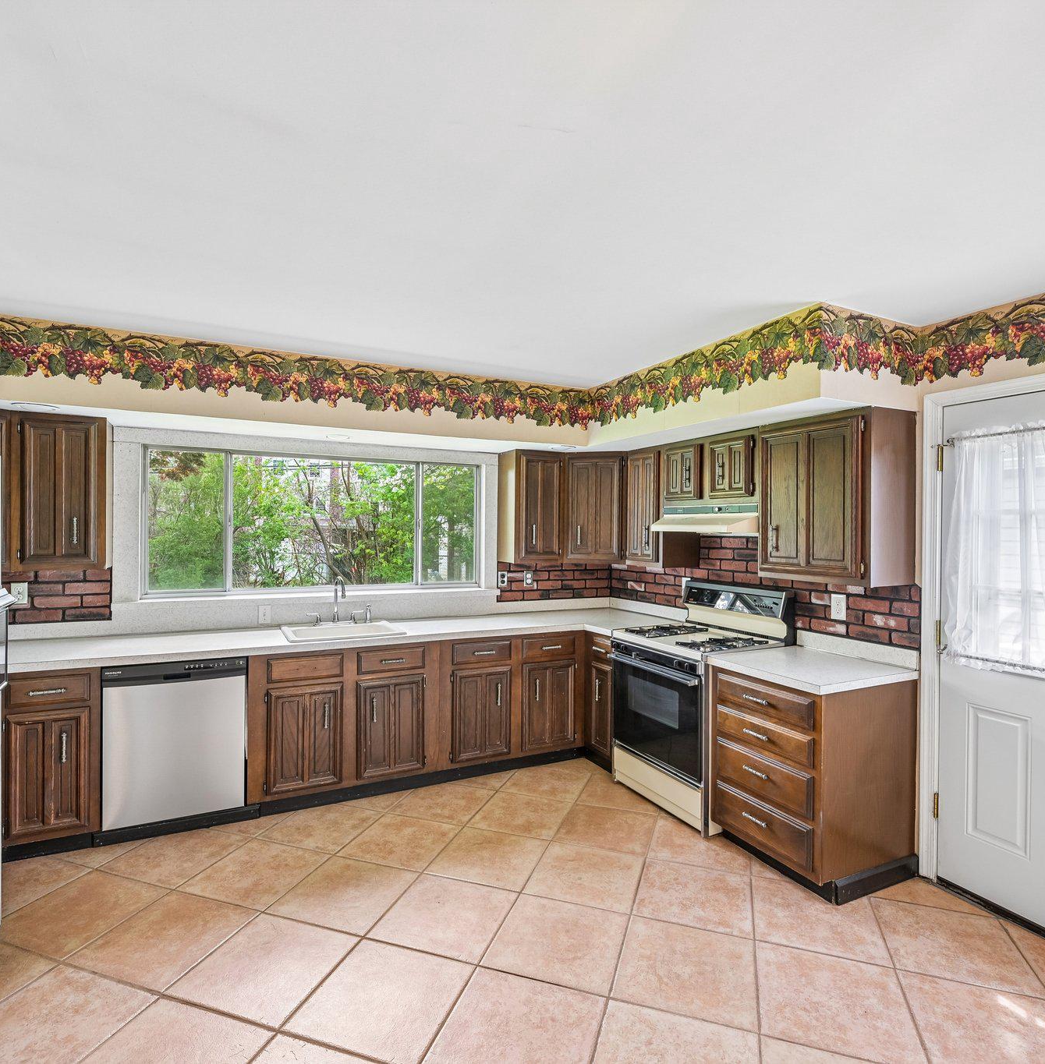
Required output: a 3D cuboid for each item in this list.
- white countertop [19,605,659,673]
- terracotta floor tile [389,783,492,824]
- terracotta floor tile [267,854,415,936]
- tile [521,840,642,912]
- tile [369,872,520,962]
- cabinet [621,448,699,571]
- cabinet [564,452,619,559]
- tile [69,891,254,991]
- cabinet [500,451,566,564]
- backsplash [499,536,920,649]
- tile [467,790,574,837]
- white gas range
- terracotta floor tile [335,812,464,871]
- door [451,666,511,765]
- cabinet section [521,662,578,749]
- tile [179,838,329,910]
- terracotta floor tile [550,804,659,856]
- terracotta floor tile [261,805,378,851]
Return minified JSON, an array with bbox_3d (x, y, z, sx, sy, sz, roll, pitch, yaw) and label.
[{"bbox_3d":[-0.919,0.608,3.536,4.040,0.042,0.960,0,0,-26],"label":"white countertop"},{"bbox_3d":[-0.436,1.507,3.457,0.452,0.010,0.452,0,0,19],"label":"terracotta floor tile"},{"bbox_3d":[-0.736,1.520,2.613,0.457,0.010,0.457,0,0,19],"label":"terracotta floor tile"},{"bbox_3d":[0.286,1.529,2.759,0.455,0.010,0.455,1,0,19],"label":"tile"},{"bbox_3d":[-0.298,1.522,2.464,0.457,0.010,0.457,0,0,19],"label":"tile"},{"bbox_3d":[0.931,-0.162,4.148,0.330,0.780,0.392,1,0,-27],"label":"cabinet"},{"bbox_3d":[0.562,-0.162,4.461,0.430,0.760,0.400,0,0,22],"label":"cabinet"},{"bbox_3d":[-1.322,1.515,2.324,0.455,0.010,0.455,1,0,19],"label":"tile"},{"bbox_3d":[0.068,-0.170,4.457,0.390,0.780,0.310,1,0,-27],"label":"cabinet"},{"bbox_3d":[0.816,0.271,3.659,0.990,0.496,2.415,1,0,-27],"label":"backsplash"},{"bbox_3d":[0.000,1.524,3.341,0.457,0.010,0.457,0,0,19],"label":"tile"},{"bbox_3d":[0.987,0.921,3.543,0.670,1.205,0.765,0,0,-26],"label":"white gas range"},{"bbox_3d":[-0.588,1.521,3.051,0.457,0.010,0.457,0,0,19],"label":"terracotta floor tile"},{"bbox_3d":[-0.241,1.082,3.710,0.370,0.533,0.025,0,0,-26],"label":"door"},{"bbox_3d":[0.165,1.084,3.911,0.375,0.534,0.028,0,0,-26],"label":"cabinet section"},{"bbox_3d":[-1.161,1.505,2.737,0.452,0.010,0.452,0,0,19],"label":"tile"},{"bbox_3d":[0.433,1.530,3.197,0.455,0.010,0.455,1,0,19],"label":"terracotta floor tile"},{"bbox_3d":[-1.028,1.516,3.200,0.455,0.010,0.455,1,0,19],"label":"terracotta floor tile"}]

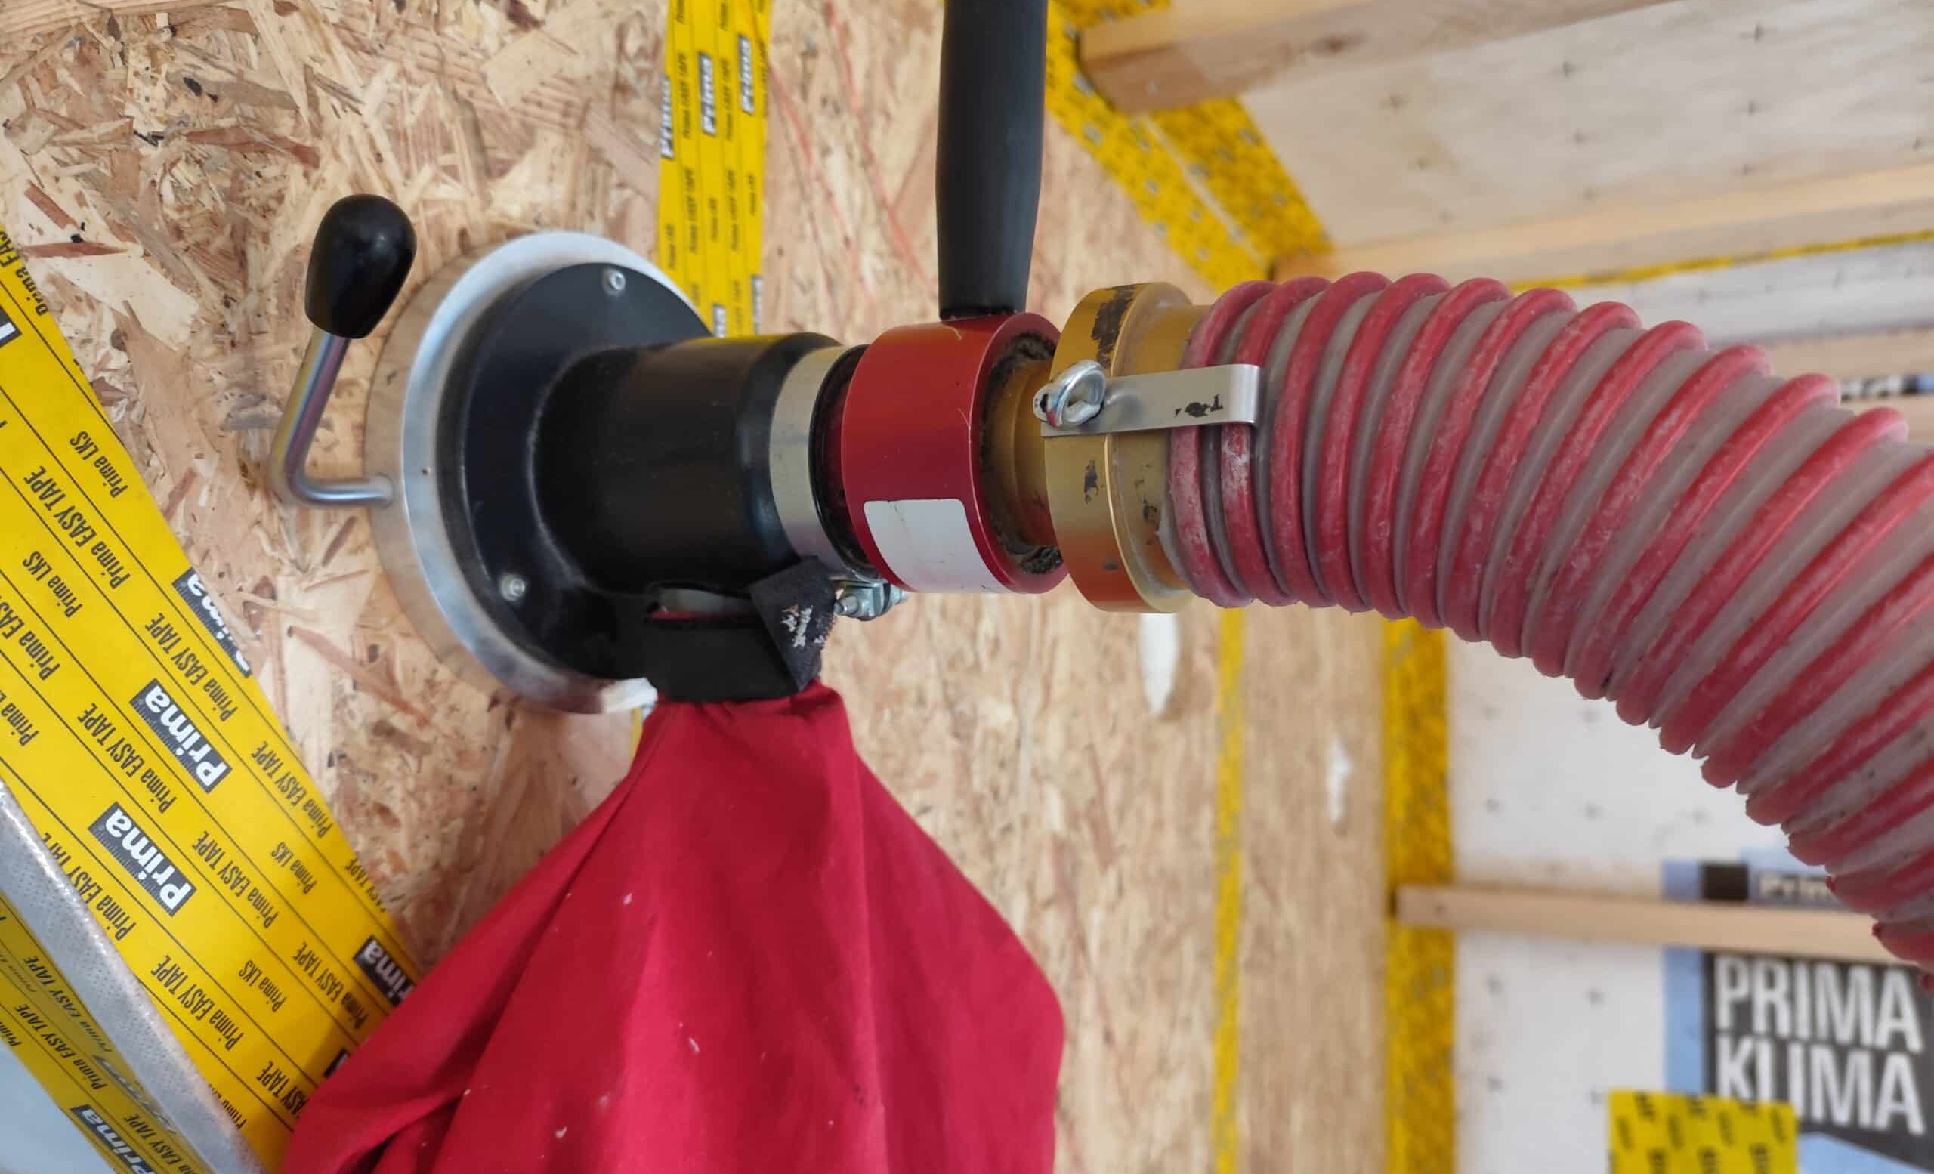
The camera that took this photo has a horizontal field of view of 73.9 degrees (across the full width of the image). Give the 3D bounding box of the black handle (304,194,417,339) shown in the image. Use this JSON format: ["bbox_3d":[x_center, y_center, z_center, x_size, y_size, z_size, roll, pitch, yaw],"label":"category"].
[{"bbox_3d":[-0.153,-0.081,0.324,0.022,0.035,0.022,32,11,27],"label":"black handle"}]

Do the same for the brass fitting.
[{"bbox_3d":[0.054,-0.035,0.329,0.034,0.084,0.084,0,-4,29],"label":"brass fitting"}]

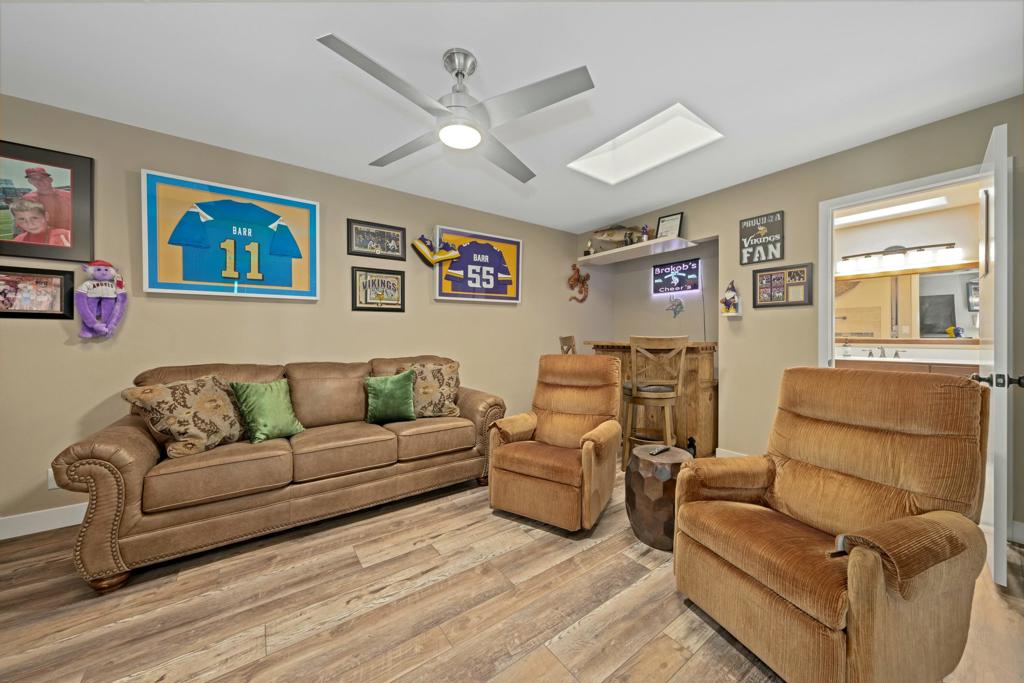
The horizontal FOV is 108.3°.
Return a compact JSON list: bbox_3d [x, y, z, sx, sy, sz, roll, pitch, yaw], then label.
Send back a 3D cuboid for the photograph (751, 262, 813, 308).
[{"bbox_3d":[2.164,-0.434,2.963,0.025,0.316,0.402,-1,0,-37],"label":"photograph"}]

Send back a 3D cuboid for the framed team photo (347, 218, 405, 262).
[{"bbox_3d":[-1.171,-0.881,3.235,0.500,0.300,0.025,-1,0,-37],"label":"framed team photo"}]

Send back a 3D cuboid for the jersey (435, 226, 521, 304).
[{"bbox_3d":[-0.314,-0.766,3.863,1.020,0.700,0.050,-1,0,-37],"label":"jersey"}]

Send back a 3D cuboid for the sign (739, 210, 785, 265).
[{"bbox_3d":[2.078,-0.848,3.074,0.022,0.392,0.319,-1,0,-37],"label":"sign"}]

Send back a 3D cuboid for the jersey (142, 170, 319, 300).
[{"bbox_3d":[-1.928,-0.702,2.634,1.000,0.775,0.055,-1,0,-37],"label":"jersey"}]

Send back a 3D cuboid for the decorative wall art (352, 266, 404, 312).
[{"bbox_3d":[-1.157,-0.444,3.231,0.452,0.374,0.025,-1,0,-37],"label":"decorative wall art"}]

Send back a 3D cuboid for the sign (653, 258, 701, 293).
[{"bbox_3d":[1.975,-0.765,4.460,0.030,0.360,0.590,-1,0,-37],"label":"sign"}]

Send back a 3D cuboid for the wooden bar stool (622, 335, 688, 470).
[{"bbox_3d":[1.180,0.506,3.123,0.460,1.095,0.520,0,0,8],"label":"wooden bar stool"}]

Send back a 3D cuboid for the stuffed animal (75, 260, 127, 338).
[{"bbox_3d":[-2.437,-0.249,2.199,0.215,0.460,0.140,-1,0,-37],"label":"stuffed animal"}]

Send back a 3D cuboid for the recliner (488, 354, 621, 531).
[{"bbox_3d":[0.332,0.603,2.572,0.680,0.960,0.860,0,0,27],"label":"recliner"}]

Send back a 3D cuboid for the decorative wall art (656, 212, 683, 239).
[{"bbox_3d":[1.587,-1.138,3.716,0.020,0.300,0.250,19,-11,-36],"label":"decorative wall art"}]

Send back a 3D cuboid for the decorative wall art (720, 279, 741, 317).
[{"bbox_3d":[1.925,-0.383,3.263,0.130,0.310,0.155,-1,0,-37],"label":"decorative wall art"}]

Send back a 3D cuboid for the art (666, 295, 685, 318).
[{"bbox_3d":[1.972,-0.415,4.483,0.020,0.280,0.230,-1,0,-37],"label":"art"}]

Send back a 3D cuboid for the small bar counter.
[{"bbox_3d":[1.410,0.527,3.908,0.460,1.040,1.280,-1,0,-37],"label":"small bar counter"}]

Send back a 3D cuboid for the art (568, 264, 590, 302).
[{"bbox_3d":[0.873,-0.744,4.750,0.410,0.490,0.070,-1,0,-37],"label":"art"}]

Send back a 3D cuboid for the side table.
[{"bbox_3d":[0.855,0.857,2.075,0.420,0.460,0.420,-1,0,-37],"label":"side table"}]

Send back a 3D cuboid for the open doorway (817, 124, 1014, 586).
[{"bbox_3d":[2.244,0.017,2.193,0.850,2.100,0.875,-1,0,-37],"label":"open doorway"}]

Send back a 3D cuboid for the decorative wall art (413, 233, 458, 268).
[{"bbox_3d":[-0.720,-0.851,3.473,0.410,0.280,0.170,-1,0,-37],"label":"decorative wall art"}]

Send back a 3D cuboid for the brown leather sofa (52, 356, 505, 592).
[{"bbox_3d":[-1.236,0.602,2.545,2.250,0.960,0.950,-1,0,-37],"label":"brown leather sofa"}]

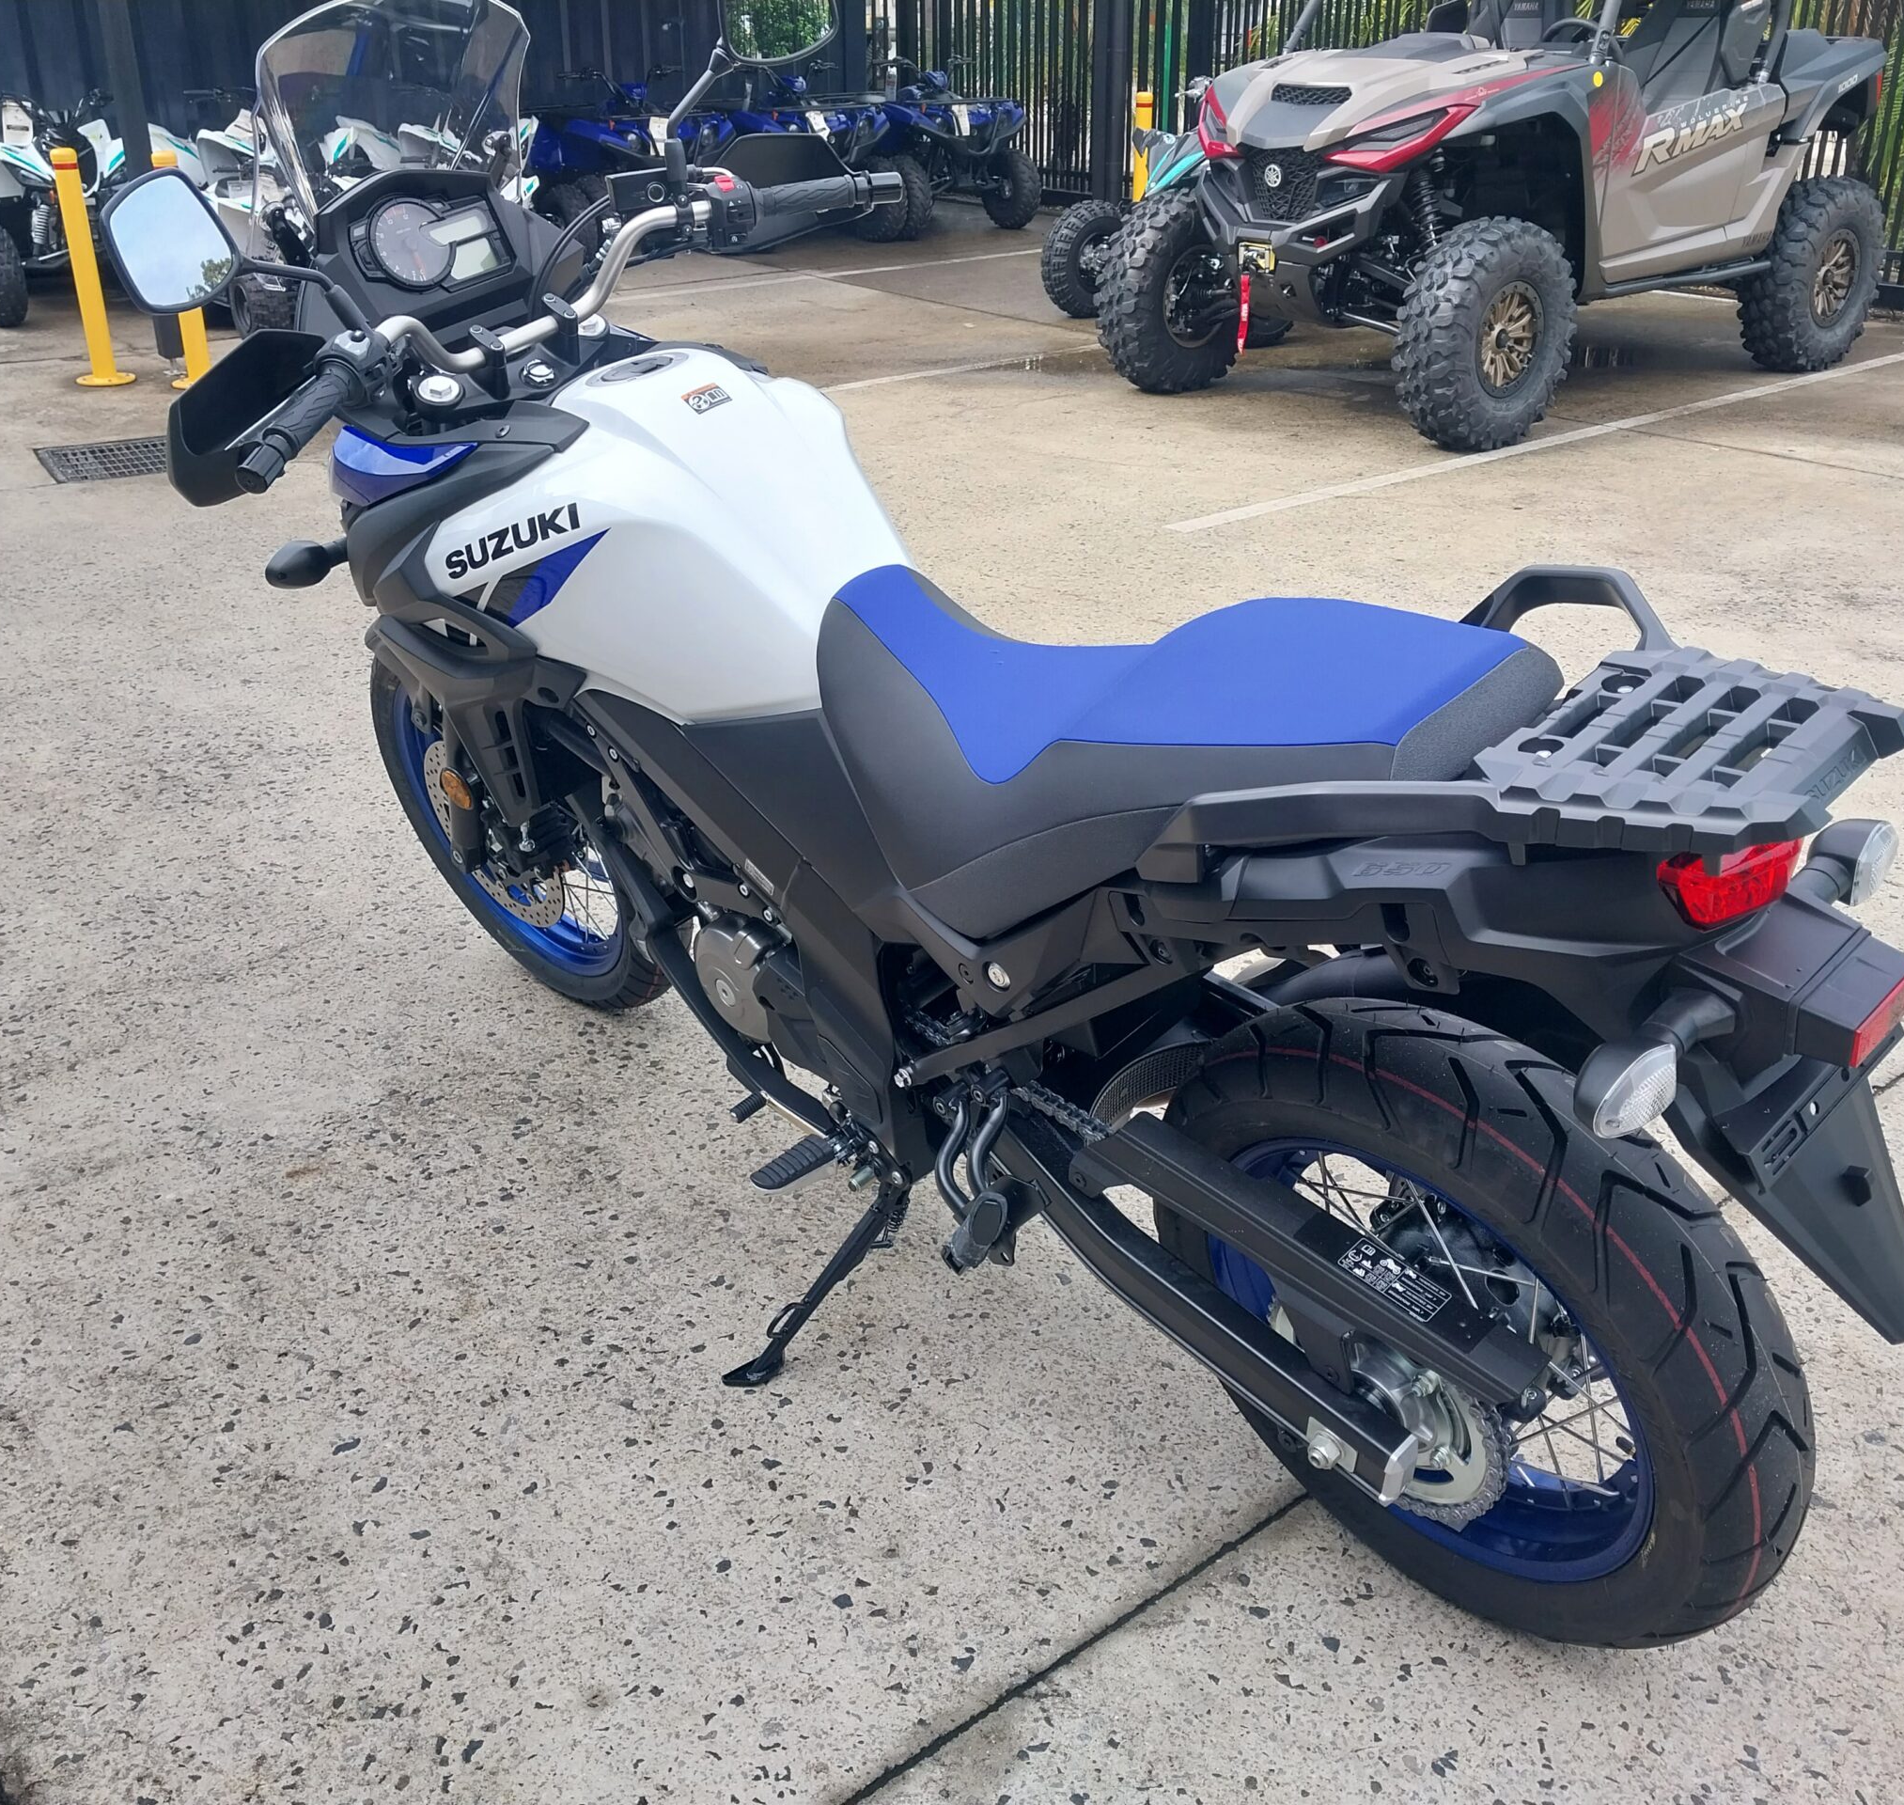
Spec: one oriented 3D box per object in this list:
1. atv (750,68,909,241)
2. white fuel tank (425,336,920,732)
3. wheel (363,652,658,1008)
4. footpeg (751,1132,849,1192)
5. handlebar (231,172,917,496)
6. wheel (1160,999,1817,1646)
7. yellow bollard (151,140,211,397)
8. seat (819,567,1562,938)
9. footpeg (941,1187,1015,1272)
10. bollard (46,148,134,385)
[{"bbox_3d":[-1.231,-5.240,12.593,1.140,1.170,2.000,-18,32,-32],"label":"atv"},{"bbox_3d":[-0.254,-0.411,1.906,0.410,0.315,0.610,-32,39,-31],"label":"white fuel tank"},{"bbox_3d":[-0.611,-0.128,2.650,0.658,0.658,0.110,21,46,38],"label":"wheel"},{"bbox_3d":[-0.154,0.277,1.900,0.108,0.036,0.046,-32,39,-31],"label":"footpeg"},{"bbox_3d":[-0.417,-0.641,1.910,0.220,0.125,0.850,23,46,39],"label":"handlebar"},{"bbox_3d":[0.450,0.380,1.630,0.152,0.640,0.640,-33,40,-31],"label":"wheel"},{"bbox_3d":[-3.169,-2.600,7.434,0.250,0.900,0.250,0,26,0],"label":"yellow bollard"},{"bbox_3d":[0.167,-0.136,1.556,0.310,0.270,0.720,-32,39,-31],"label":"seat"},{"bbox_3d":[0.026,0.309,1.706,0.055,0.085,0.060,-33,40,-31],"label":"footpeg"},{"bbox_3d":[-3.594,-2.628,7.486,0.250,0.910,0.250,0,26,0],"label":"bollard"}]

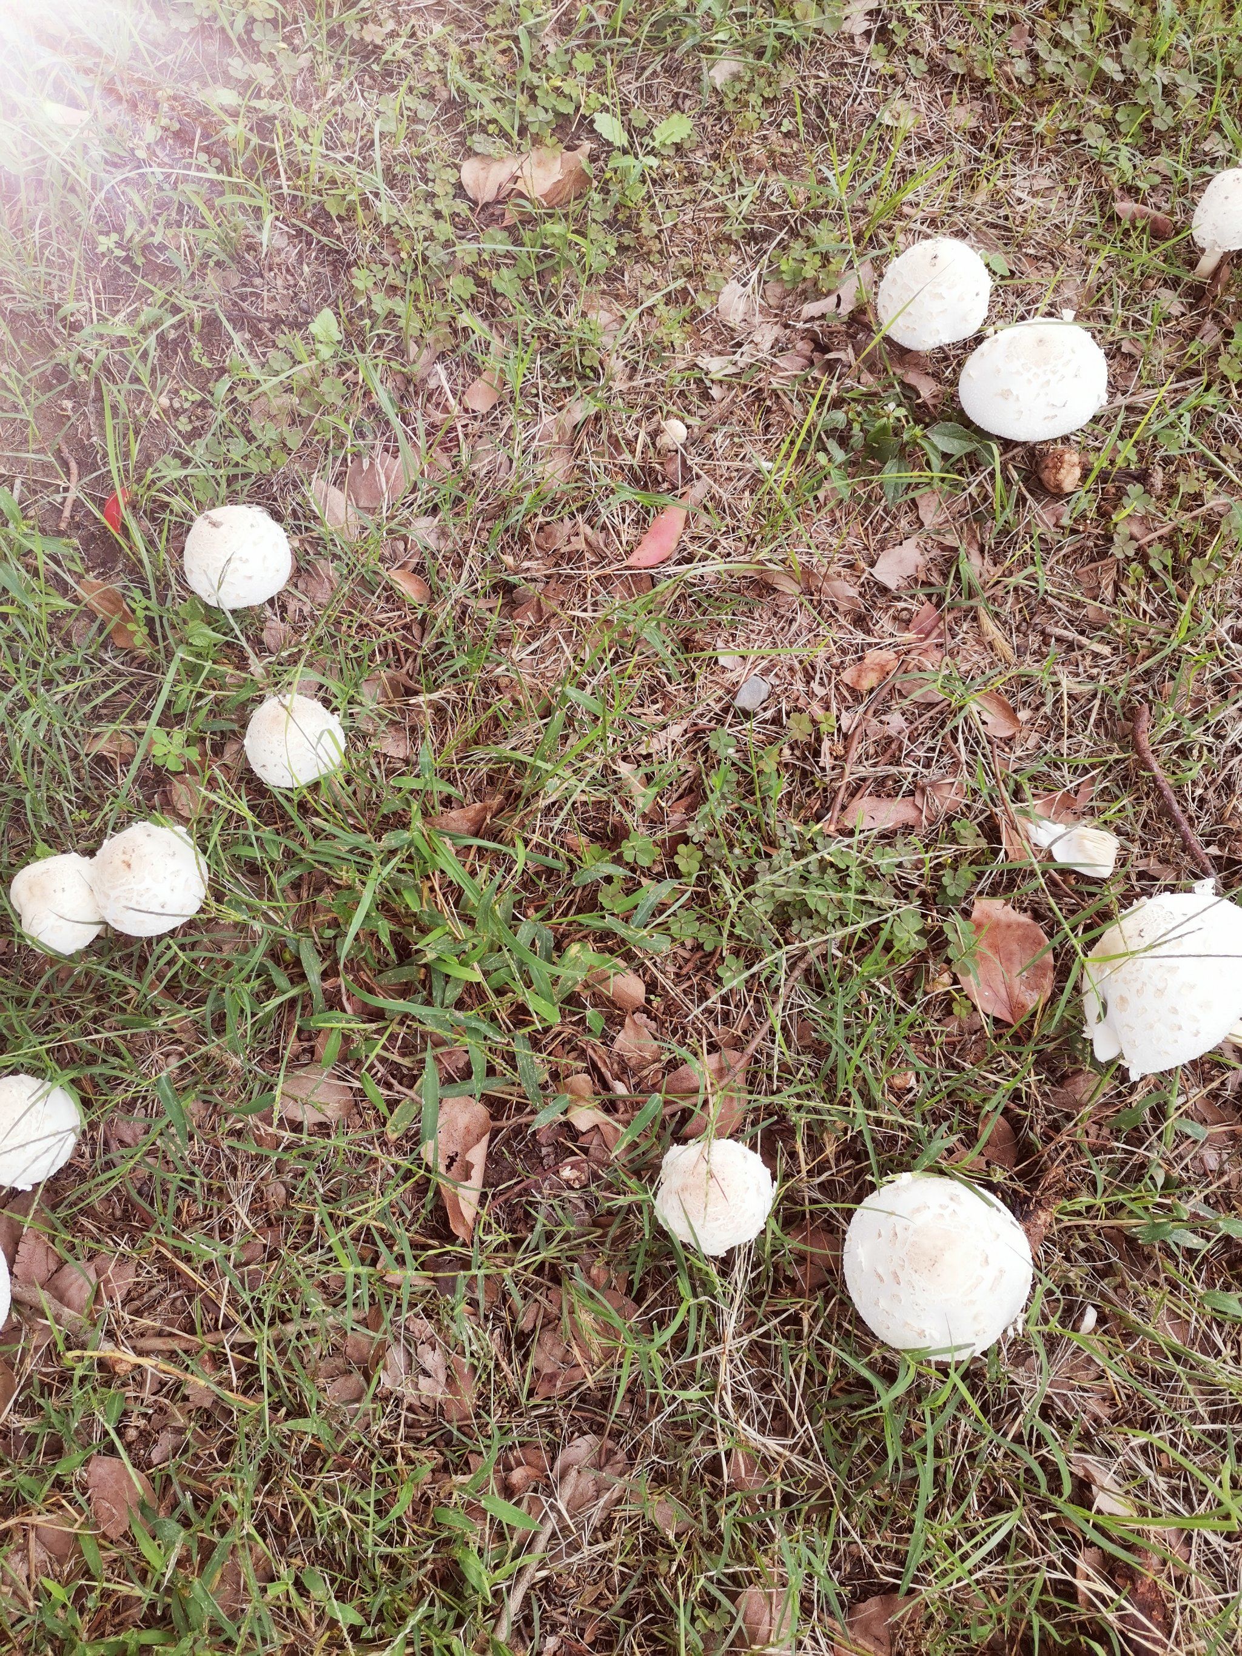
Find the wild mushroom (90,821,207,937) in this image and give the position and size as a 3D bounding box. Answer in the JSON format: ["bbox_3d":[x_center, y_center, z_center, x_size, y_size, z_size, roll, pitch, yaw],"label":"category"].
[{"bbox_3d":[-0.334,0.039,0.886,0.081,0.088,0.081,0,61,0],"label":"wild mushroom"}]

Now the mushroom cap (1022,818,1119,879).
[{"bbox_3d":[0.335,0.013,0.929,0.068,0.028,0.039,19,66,8],"label":"mushroom cap"}]

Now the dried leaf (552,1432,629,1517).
[{"bbox_3d":[-0.015,0.333,0.640,0.033,0.016,0.040,29,66,15],"label":"dried leaf"}]

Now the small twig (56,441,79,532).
[{"bbox_3d":[-0.499,-0.310,1.124,0.006,0.006,0.106,-9,65,0],"label":"small twig"}]

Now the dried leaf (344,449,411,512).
[{"bbox_3d":[-0.213,-0.302,1.083,0.054,0.014,0.060,3,65,2],"label":"dried leaf"}]

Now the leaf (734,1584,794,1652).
[{"bbox_3d":[0.083,0.462,0.727,0.034,0.014,0.033,3,65,1],"label":"leaf"}]

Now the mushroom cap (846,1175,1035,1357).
[{"bbox_3d":[0.192,0.266,0.751,0.111,0.058,0.111,-2,65,4],"label":"mushroom cap"}]

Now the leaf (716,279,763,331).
[{"bbox_3d":[0.113,-0.493,1.172,0.040,0.014,0.063,-2,65,-1],"label":"leaf"}]

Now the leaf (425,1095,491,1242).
[{"bbox_3d":[-0.105,0.212,0.780,0.040,0.022,0.089,3,62,5],"label":"leaf"}]

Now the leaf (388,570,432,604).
[{"bbox_3d":[-0.154,-0.180,0.917,0.016,0.010,0.041,-33,67,-16],"label":"leaf"}]

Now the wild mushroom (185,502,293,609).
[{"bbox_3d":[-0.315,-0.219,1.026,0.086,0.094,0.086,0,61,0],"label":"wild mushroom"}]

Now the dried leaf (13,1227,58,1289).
[{"bbox_3d":[-0.391,0.288,0.835,0.034,0.008,0.029,21,69,13],"label":"dried leaf"}]

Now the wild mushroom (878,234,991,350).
[{"bbox_3d":[0.269,-0.455,1.076,0.098,0.098,0.098,-1,62,3],"label":"wild mushroom"}]

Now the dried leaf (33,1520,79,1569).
[{"bbox_3d":[-0.334,0.426,0.745,0.023,0.012,0.030,-31,69,-14],"label":"dried leaf"}]

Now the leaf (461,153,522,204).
[{"bbox_3d":[-0.139,-0.700,1.341,0.064,0.018,0.068,0,61,0],"label":"leaf"}]

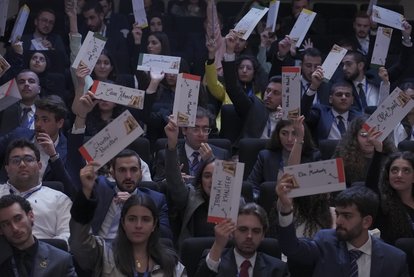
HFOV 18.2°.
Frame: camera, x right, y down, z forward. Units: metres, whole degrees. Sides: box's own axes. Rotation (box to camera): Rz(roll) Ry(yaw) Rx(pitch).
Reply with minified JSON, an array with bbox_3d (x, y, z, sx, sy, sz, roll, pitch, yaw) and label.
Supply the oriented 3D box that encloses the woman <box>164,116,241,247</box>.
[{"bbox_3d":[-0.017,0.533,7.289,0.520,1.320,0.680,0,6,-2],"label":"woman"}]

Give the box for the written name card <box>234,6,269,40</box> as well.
[{"bbox_3d":[0.308,-0.824,9.100,0.135,0.297,0.025,25,-24,29],"label":"written name card"}]

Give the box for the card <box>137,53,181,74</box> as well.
[{"bbox_3d":[-0.330,-0.517,8.950,0.297,0.135,0.025,5,-12,0],"label":"card"}]

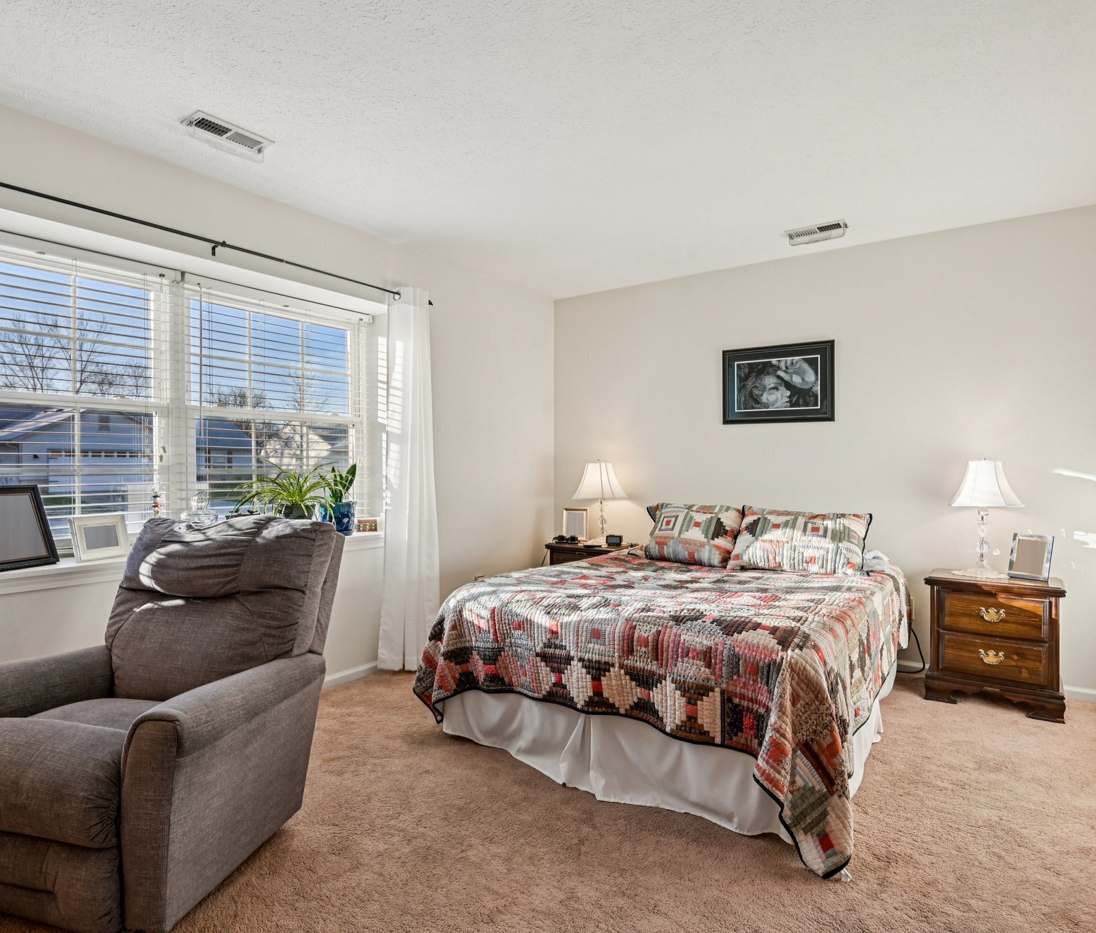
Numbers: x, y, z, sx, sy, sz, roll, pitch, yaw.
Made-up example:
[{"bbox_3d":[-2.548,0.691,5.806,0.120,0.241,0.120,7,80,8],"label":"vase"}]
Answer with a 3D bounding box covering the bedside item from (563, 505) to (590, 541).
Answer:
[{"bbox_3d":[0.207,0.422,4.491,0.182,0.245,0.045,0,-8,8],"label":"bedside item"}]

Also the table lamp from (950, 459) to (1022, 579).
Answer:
[{"bbox_3d":[2.212,0.255,3.150,0.320,0.597,0.320,0,0,34],"label":"table lamp"}]

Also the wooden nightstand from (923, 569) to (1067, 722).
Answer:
[{"bbox_3d":[2.217,0.853,3.099,0.560,0.605,0.390,0,0,35],"label":"wooden nightstand"}]

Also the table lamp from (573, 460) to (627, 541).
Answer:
[{"bbox_3d":[0.363,0.252,4.300,0.340,0.590,0.340,0,0,0],"label":"table lamp"}]

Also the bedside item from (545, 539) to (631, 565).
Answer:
[{"bbox_3d":[0.319,0.859,4.369,0.560,0.605,0.390,0,0,35],"label":"bedside item"}]

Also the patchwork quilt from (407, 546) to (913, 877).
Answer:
[{"bbox_3d":[0.716,0.705,3.105,1.680,0.910,2.060,0,0,35],"label":"patchwork quilt"}]

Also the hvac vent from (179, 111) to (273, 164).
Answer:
[{"bbox_3d":[-1.213,-1.243,2.367,0.150,0.055,0.290,0,0,37],"label":"hvac vent"}]

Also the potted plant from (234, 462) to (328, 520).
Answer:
[{"bbox_3d":[-1.319,0.169,3.188,0.380,0.410,0.460,0,0,37],"label":"potted plant"}]

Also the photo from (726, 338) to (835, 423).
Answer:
[{"bbox_3d":[1.421,-0.511,3.877,0.685,0.485,0.030,0,0,35],"label":"photo"}]

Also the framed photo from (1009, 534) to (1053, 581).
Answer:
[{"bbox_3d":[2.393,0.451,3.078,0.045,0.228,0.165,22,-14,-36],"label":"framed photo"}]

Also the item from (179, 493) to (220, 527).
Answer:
[{"bbox_3d":[-1.593,0.248,2.840,0.165,0.250,0.165,0,0,-38],"label":"item"}]

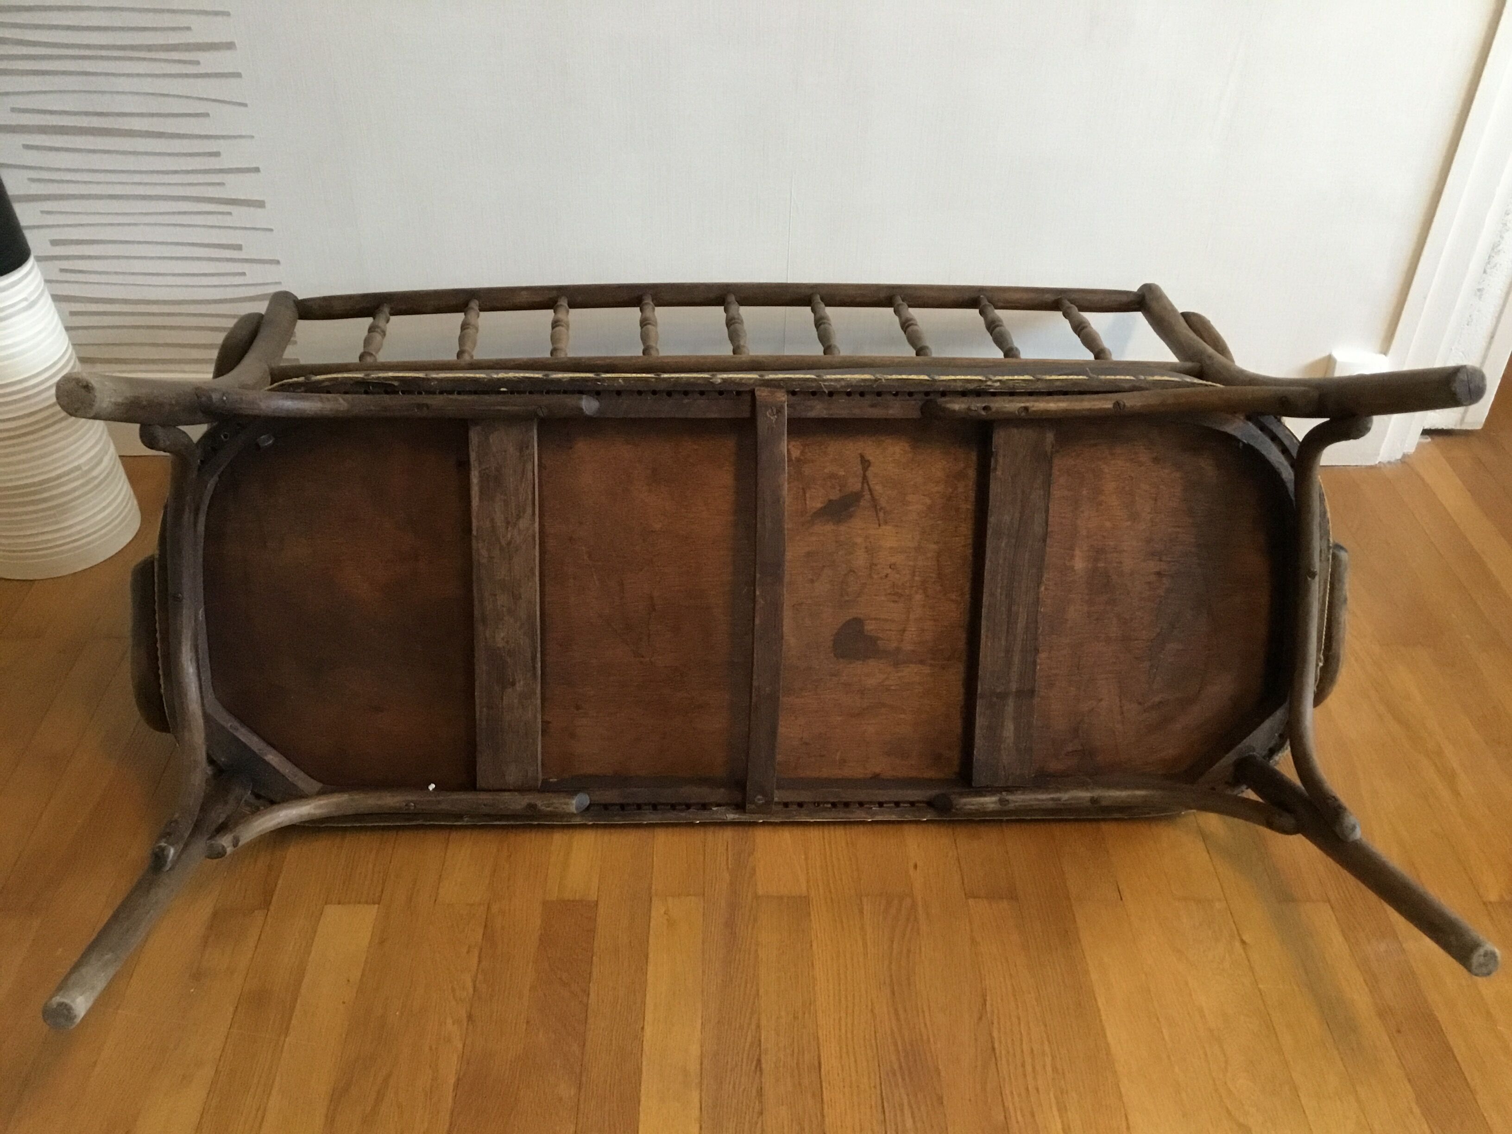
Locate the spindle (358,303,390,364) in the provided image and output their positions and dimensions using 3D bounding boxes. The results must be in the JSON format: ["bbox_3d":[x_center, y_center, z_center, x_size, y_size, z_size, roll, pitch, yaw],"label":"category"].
[{"bbox_3d":[-0.421,-0.260,1.506,0.021,0.021,0.152,-2,36,-5],"label":"spindle"}]

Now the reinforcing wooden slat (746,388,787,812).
[{"bbox_3d":[0.010,0.041,1.466,0.032,0.464,0.020,0,10,-5],"label":"reinforcing wooden slat"}]

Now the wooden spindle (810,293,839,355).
[{"bbox_3d":[0.080,-0.284,1.585,0.021,0.021,0.152,-1,36,-5],"label":"wooden spindle"}]

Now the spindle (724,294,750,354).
[{"bbox_3d":[-0.023,-0.282,1.573,0.021,0.021,0.152,-2,36,-5],"label":"spindle"}]

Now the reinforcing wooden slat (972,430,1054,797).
[{"bbox_3d":[0.287,0.044,1.522,0.069,0.416,0.022,0,10,-5],"label":"reinforcing wooden slat"}]

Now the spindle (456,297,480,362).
[{"bbox_3d":[-0.322,-0.267,1.524,0.021,0.021,0.152,-2,36,-5],"label":"spindle"}]

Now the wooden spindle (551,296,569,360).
[{"bbox_3d":[-0.222,-0.274,1.543,0.021,0.021,0.152,-2,36,-5],"label":"wooden spindle"}]

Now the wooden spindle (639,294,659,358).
[{"bbox_3d":[-0.123,-0.278,1.557,0.021,0.021,0.152,-2,36,-5],"label":"wooden spindle"}]

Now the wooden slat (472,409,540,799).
[{"bbox_3d":[-0.271,0.043,1.475,0.070,0.411,0.022,0,10,-5],"label":"wooden slat"}]

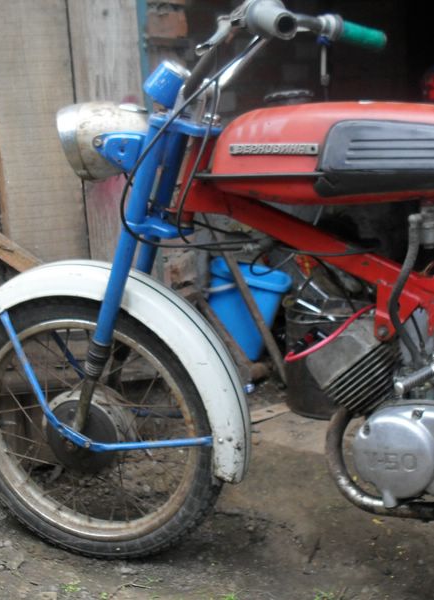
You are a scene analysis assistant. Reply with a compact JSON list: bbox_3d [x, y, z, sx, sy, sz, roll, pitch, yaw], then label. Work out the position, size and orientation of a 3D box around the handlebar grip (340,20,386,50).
[{"bbox_3d":[0.277,-0.497,1.653,0.122,0.033,0.033,-5,12,-42],"label":"handlebar grip"}]

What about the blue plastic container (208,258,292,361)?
[{"bbox_3d":[0.090,0.040,2.780,0.265,0.285,0.250,6,15,-1],"label":"blue plastic container"}]

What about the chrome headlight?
[{"bbox_3d":[-0.177,-0.262,1.464,0.147,0.137,0.137,-7,13,19],"label":"chrome headlight"}]

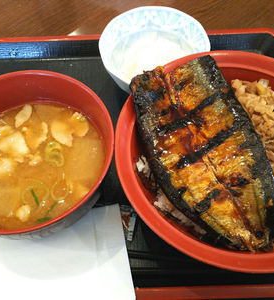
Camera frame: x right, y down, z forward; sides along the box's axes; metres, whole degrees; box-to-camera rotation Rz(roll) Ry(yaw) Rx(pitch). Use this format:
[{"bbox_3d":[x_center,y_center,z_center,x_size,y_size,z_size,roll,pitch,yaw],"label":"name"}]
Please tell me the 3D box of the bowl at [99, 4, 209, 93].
[{"bbox_3d":[0.017,-0.087,0.311,0.104,0.049,0.104,0,62,0],"label":"bowl"}]

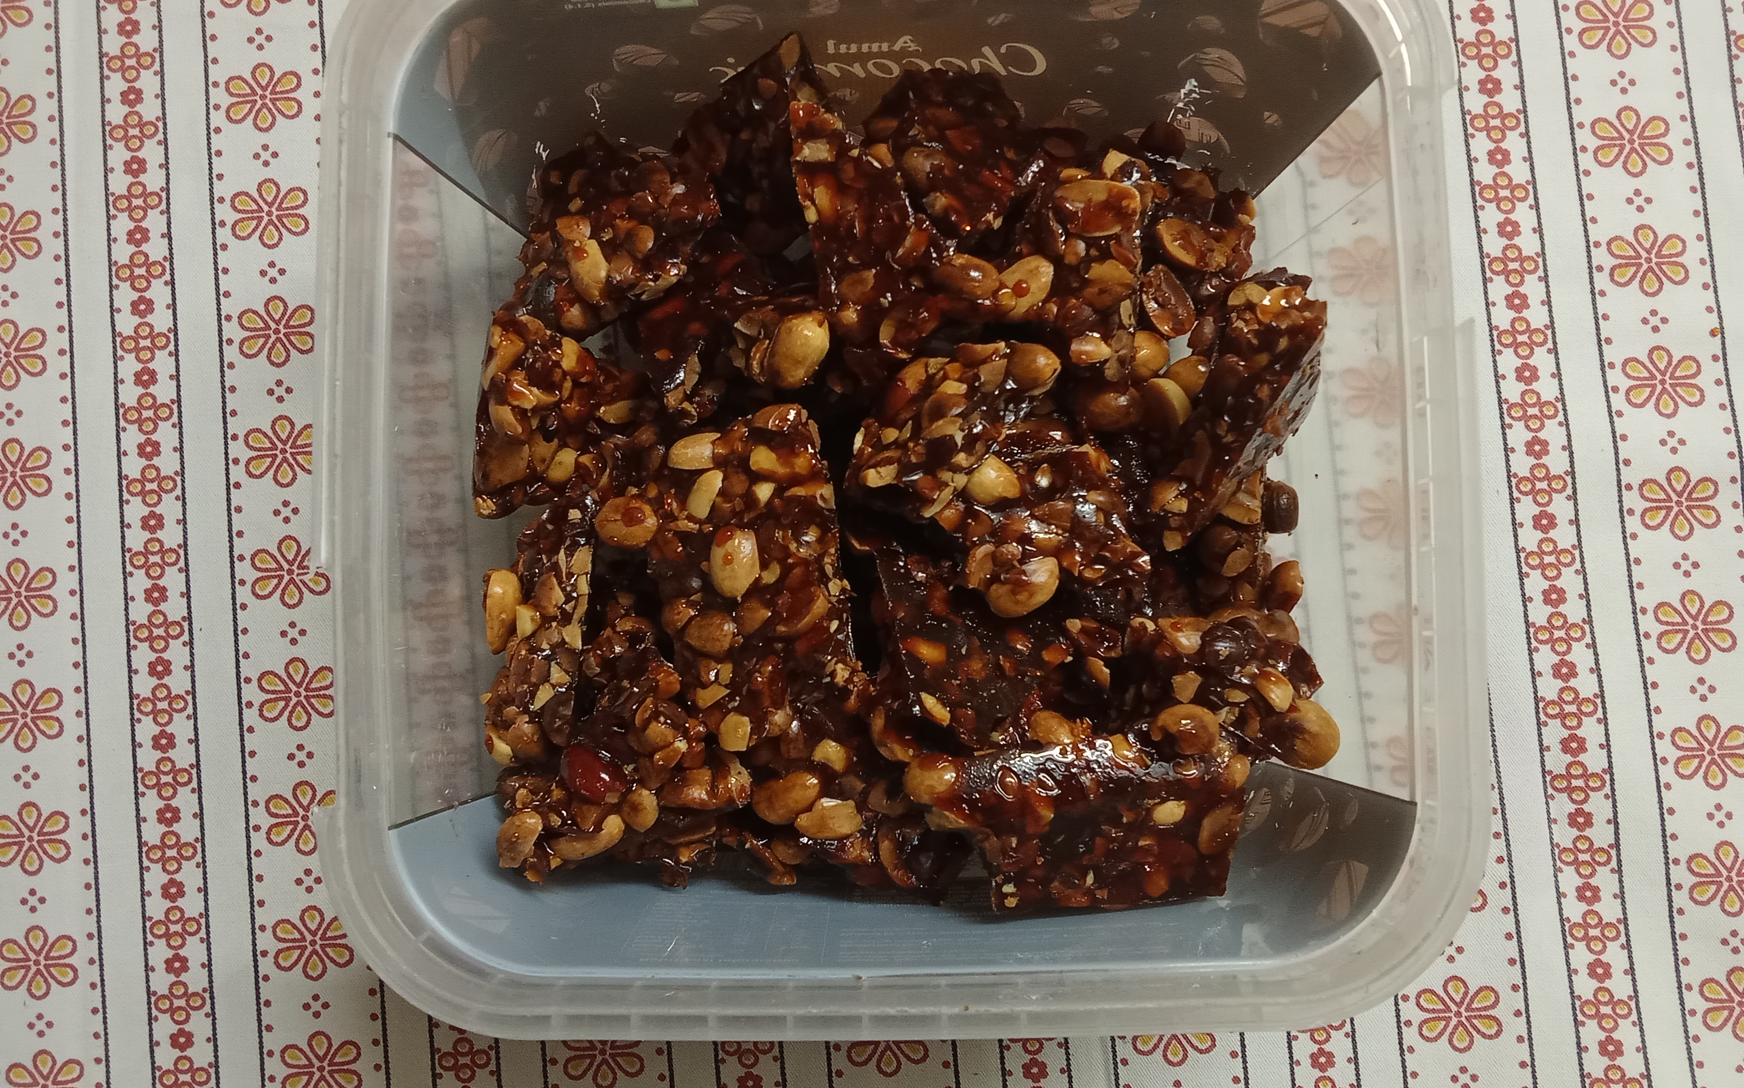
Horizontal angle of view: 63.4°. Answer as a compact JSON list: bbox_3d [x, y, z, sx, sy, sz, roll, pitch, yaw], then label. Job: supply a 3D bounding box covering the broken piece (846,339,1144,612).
[{"bbox_3d":[0.019,-0.010,0.211,0.033,0.016,0.040,-38,86,-2],"label":"broken piece"}]

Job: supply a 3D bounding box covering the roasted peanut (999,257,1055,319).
[{"bbox_3d":[0.023,-0.039,0.213,0.007,0.007,0.011,41,87,3],"label":"roasted peanut"}]

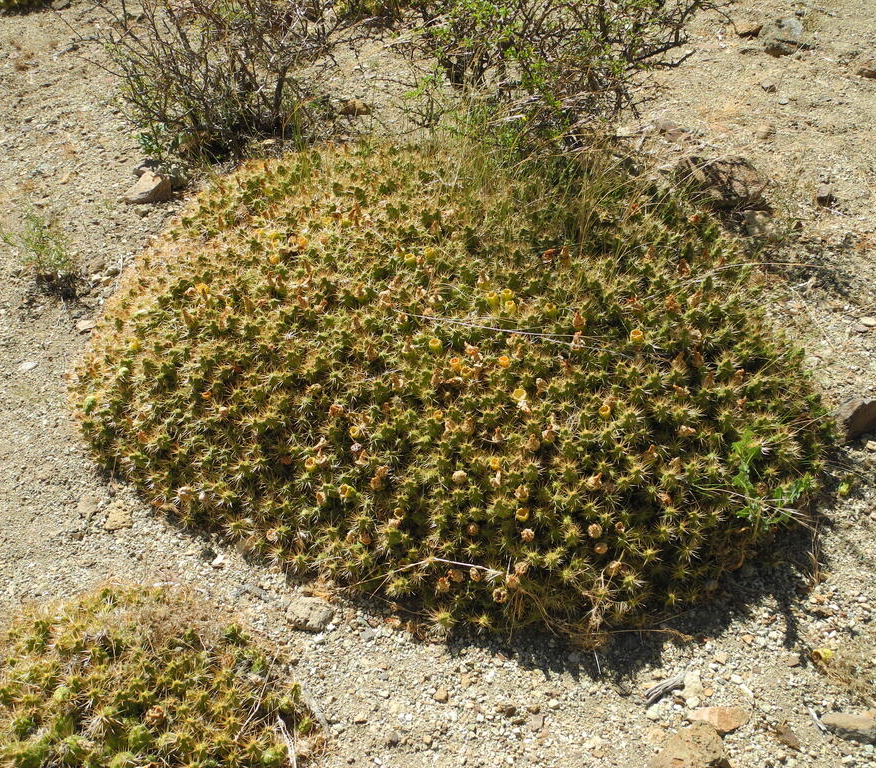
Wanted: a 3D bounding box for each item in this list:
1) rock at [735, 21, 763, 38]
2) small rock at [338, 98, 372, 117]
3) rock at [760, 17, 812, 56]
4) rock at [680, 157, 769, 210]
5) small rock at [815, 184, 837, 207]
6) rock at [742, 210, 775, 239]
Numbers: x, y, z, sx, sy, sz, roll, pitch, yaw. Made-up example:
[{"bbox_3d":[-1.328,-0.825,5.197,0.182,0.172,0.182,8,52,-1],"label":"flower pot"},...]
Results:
[{"bbox_3d":[1.603,-1.825,4.277,0.135,0.074,0.101,14,43,15],"label":"rock"},{"bbox_3d":[-0.356,-1.195,3.580,0.147,0.051,0.091,-4,42,-4],"label":"small rock"},{"bbox_3d":[1.714,-1.715,4.093,0.228,0.160,0.183,15,44,17],"label":"rock"},{"bbox_3d":[1.030,-0.728,2.994,0.307,0.137,0.215,14,43,16],"label":"rock"},{"bbox_3d":[1.396,-0.678,2.982,0.063,0.072,0.063,19,45,20],"label":"small rock"},{"bbox_3d":[1.092,-0.545,2.824,0.098,0.083,0.093,17,44,18],"label":"rock"}]

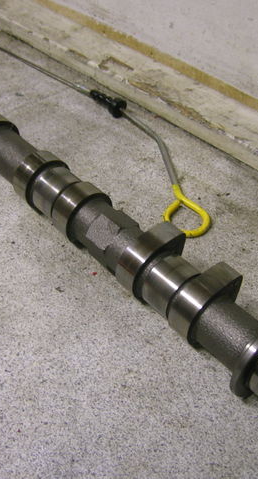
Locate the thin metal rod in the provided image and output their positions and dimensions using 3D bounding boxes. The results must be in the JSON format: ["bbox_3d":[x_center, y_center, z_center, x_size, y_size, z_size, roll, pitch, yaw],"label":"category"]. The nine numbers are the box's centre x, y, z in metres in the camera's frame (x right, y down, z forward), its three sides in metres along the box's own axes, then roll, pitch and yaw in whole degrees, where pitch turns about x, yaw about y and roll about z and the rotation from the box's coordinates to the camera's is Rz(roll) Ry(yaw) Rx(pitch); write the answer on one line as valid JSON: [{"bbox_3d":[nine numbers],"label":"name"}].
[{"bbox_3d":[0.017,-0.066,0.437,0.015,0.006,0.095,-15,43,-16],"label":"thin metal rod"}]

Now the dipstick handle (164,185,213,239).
[{"bbox_3d":[0.034,-0.019,0.384,0.028,0.005,0.050,-4,41,-4],"label":"dipstick handle"}]

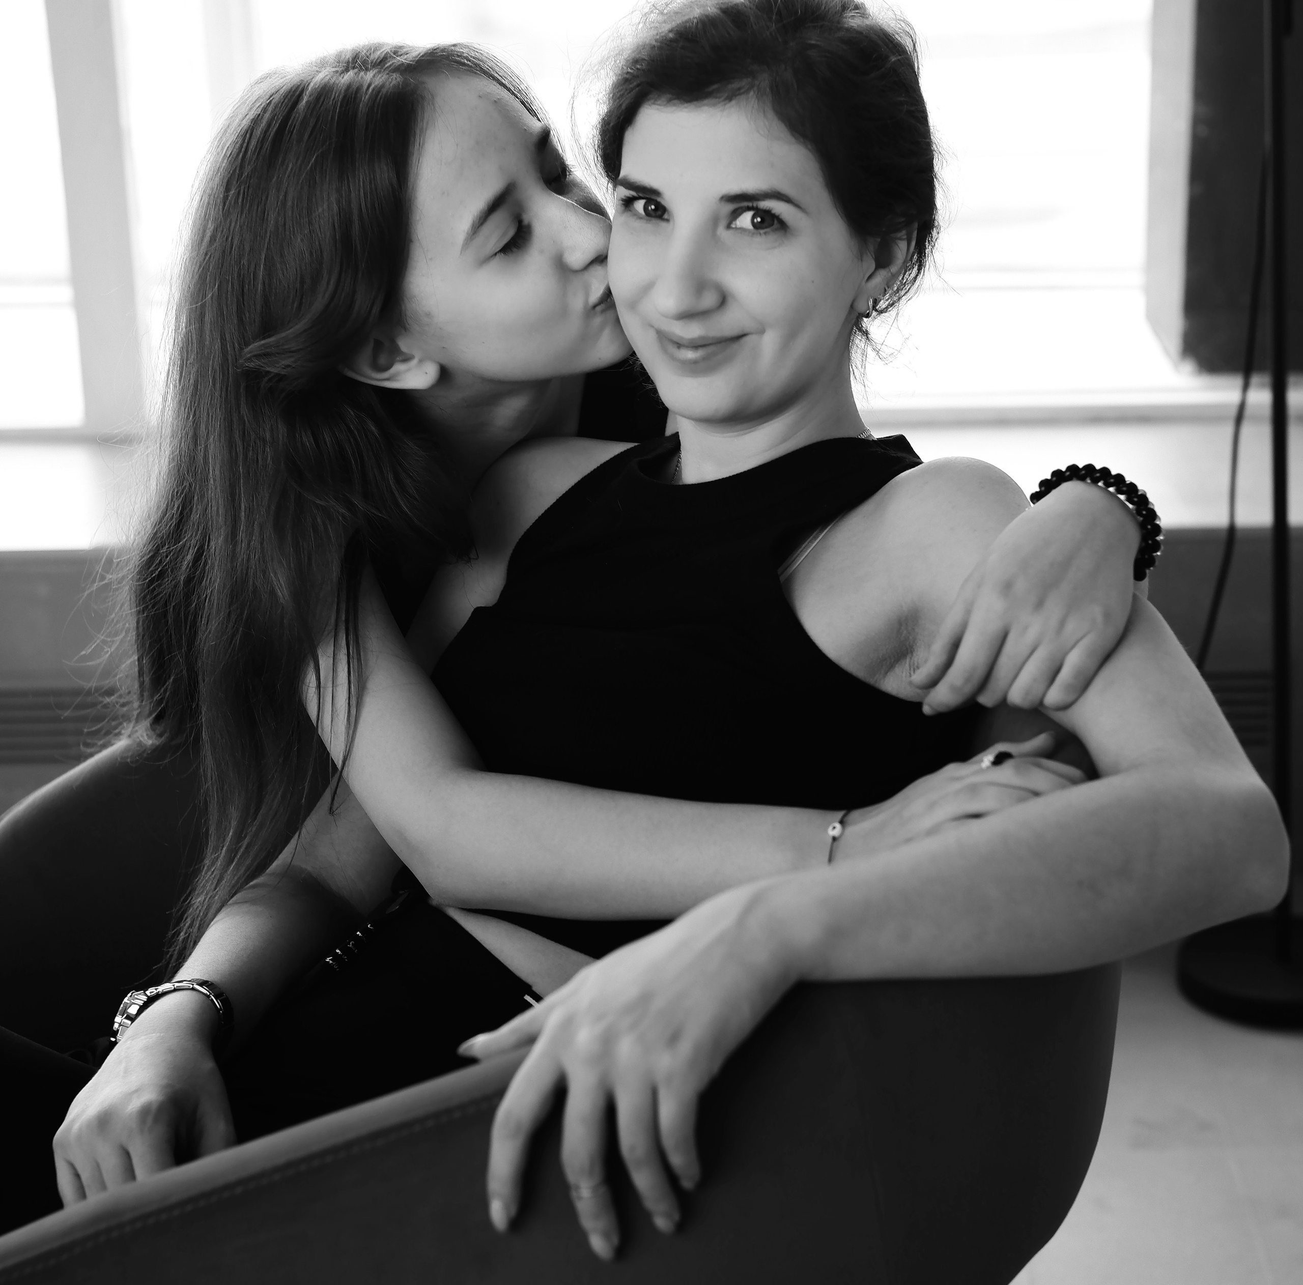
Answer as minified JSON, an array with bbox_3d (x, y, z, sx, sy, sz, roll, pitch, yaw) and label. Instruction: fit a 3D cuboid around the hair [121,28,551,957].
[{"bbox_3d":[-0.177,-0.080,1.500,0.200,0.500,0.180,20,23,25],"label":"hair"}]

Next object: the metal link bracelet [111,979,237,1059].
[{"bbox_3d":[-0.237,0.191,1.340,0.063,0.054,0.016,13,34,20],"label":"metal link bracelet"}]

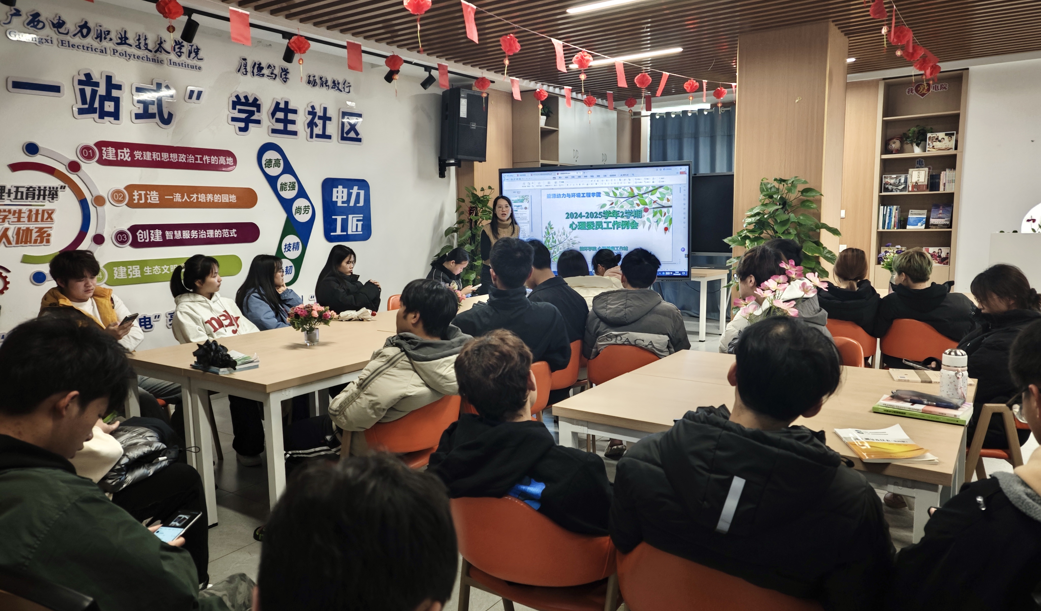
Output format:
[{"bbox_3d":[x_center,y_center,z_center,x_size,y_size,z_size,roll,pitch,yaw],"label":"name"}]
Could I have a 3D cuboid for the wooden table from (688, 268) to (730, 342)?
[{"bbox_3d":[1.690,-0.018,7.947,1.200,0.750,0.600,4,9,33],"label":"wooden table"}]

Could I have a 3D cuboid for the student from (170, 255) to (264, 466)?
[{"bbox_3d":[-1.779,0.320,4.082,0.800,1.230,0.490,2,8,25],"label":"student"}]

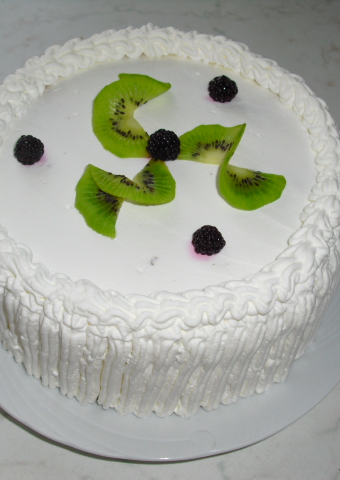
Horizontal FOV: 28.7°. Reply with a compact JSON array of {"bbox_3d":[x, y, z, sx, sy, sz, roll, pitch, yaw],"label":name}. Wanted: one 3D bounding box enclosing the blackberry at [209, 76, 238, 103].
[{"bbox_3d":[0.035,-0.100,0.440,0.019,0.018,0.019,1,53,0],"label":"blackberry"}]

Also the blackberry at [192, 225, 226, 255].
[{"bbox_3d":[0.022,0.000,0.365,0.018,0.016,0.018,1,53,0],"label":"blackberry"}]

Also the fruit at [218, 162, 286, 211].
[{"bbox_3d":[0.048,-0.034,0.394,0.042,0.010,0.033,9,53,6],"label":"fruit"}]

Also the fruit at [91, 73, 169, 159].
[{"bbox_3d":[-0.026,-0.083,0.427,0.051,0.015,0.072,1,53,0],"label":"fruit"}]

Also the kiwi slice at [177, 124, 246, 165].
[{"bbox_3d":[0.025,-0.063,0.413,0.049,0.014,0.031,1,53,0],"label":"kiwi slice"}]

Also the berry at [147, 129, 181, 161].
[{"bbox_3d":[-0.004,-0.058,0.403,0.020,0.018,0.020,1,53,0],"label":"berry"}]

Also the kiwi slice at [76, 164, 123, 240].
[{"bbox_3d":[-0.042,-0.024,0.385,0.028,0.010,0.053,-14,54,-11],"label":"kiwi slice"}]

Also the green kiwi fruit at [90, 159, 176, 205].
[{"bbox_3d":[-0.022,-0.038,0.394,0.052,0.013,0.035,1,53,0],"label":"green kiwi fruit"}]

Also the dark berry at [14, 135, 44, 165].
[{"bbox_3d":[-0.085,-0.055,0.404,0.018,0.017,0.018,1,53,0],"label":"dark berry"}]

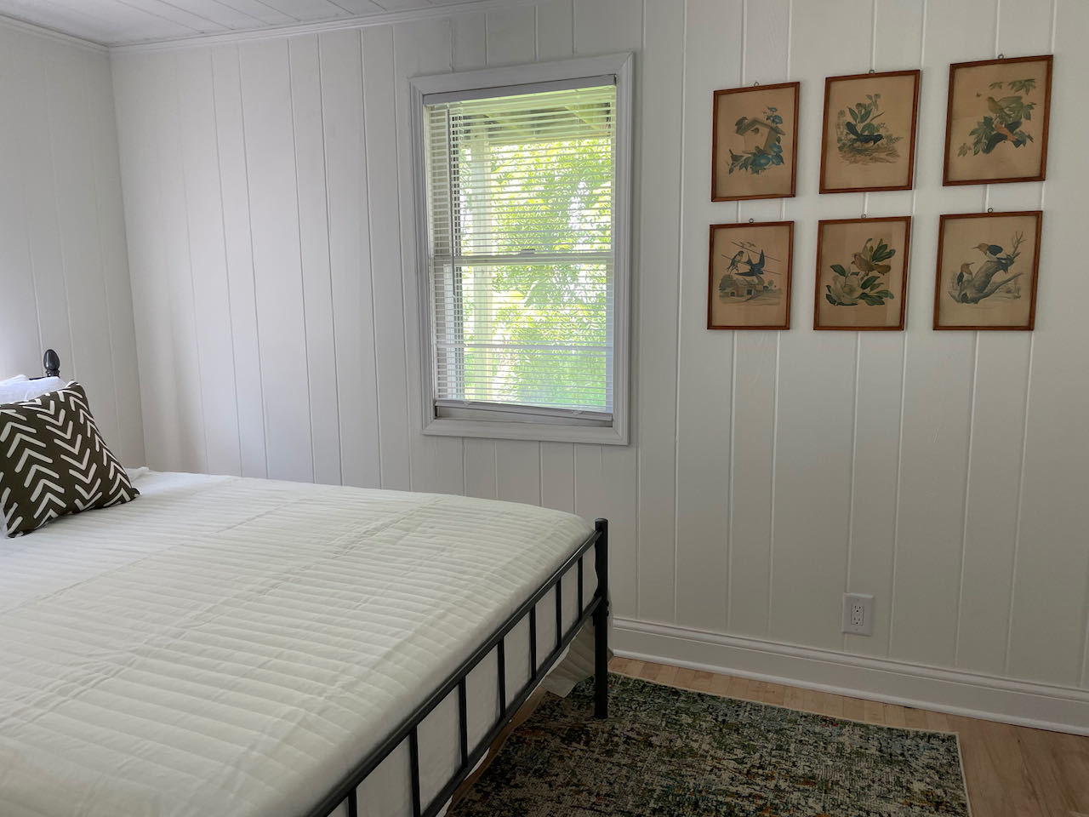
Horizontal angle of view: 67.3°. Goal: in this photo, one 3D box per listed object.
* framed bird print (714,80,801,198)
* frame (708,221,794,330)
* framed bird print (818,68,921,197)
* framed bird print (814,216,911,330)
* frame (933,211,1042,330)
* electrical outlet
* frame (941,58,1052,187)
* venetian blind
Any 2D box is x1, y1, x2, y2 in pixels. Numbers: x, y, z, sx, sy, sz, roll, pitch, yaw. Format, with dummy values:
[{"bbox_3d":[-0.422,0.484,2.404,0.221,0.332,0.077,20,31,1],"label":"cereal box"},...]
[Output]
[{"bbox_3d":[0.610,-0.765,2.371,0.238,0.314,0.018,3,9,21],"label":"framed bird print"},{"bbox_3d":[0.611,-0.390,2.430,0.240,0.310,0.018,3,9,21],"label":"frame"},{"bbox_3d":[0.896,-0.757,2.260,0.239,0.311,0.018,3,9,21],"label":"framed bird print"},{"bbox_3d":[0.898,-0.377,2.319,0.239,0.310,0.018,3,9,21],"label":"framed bird print"},{"bbox_3d":[1.191,-0.366,2.205,0.242,0.310,0.018,3,9,21],"label":"frame"},{"bbox_3d":[0.945,0.620,2.464,0.081,0.124,0.008,3,9,21],"label":"electrical outlet"},{"bbox_3d":[1.187,-0.749,2.147,0.237,0.311,0.018,3,9,21],"label":"frame"},{"bbox_3d":[-0.080,-0.504,2.708,0.665,1.070,0.035,3,9,21],"label":"venetian blind"}]

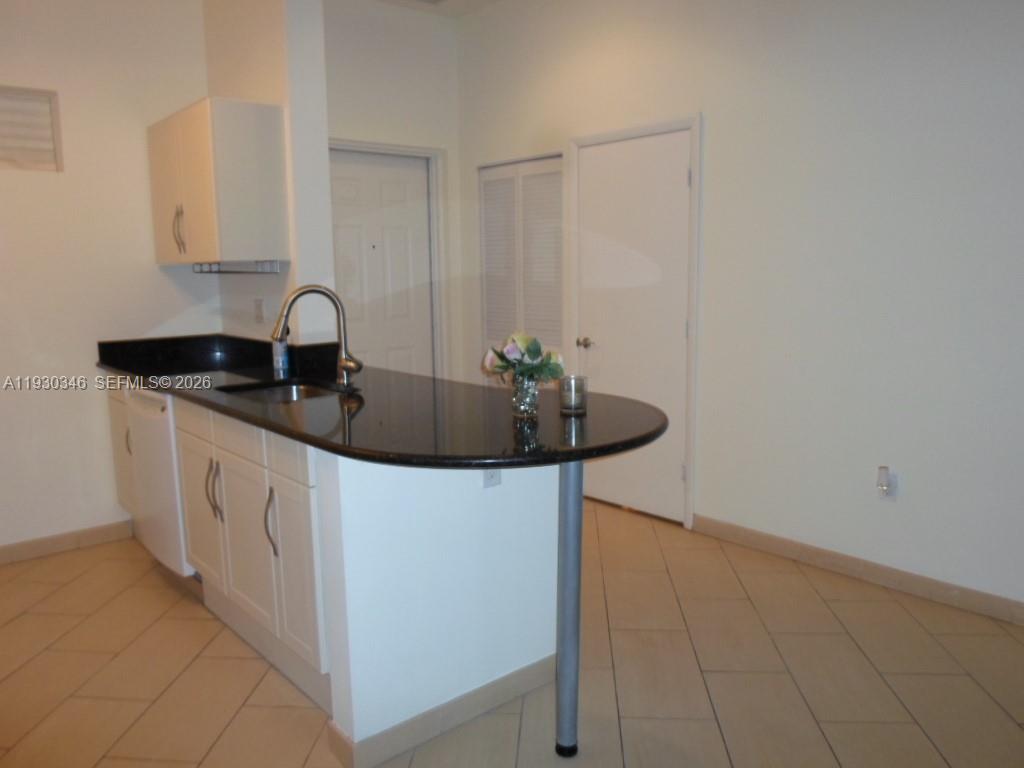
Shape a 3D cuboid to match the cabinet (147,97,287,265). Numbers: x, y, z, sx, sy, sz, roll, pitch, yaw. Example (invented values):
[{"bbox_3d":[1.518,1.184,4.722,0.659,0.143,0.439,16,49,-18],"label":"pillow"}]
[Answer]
[{"bbox_3d":[-1.418,-0.917,3.536,0.322,0.676,0.863,-8,11,-41],"label":"cabinet"}]

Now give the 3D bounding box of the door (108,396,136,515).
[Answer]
[{"bbox_3d":[-1.870,0.366,3.599,0.023,0.570,0.415,-8,11,-41],"label":"door"}]

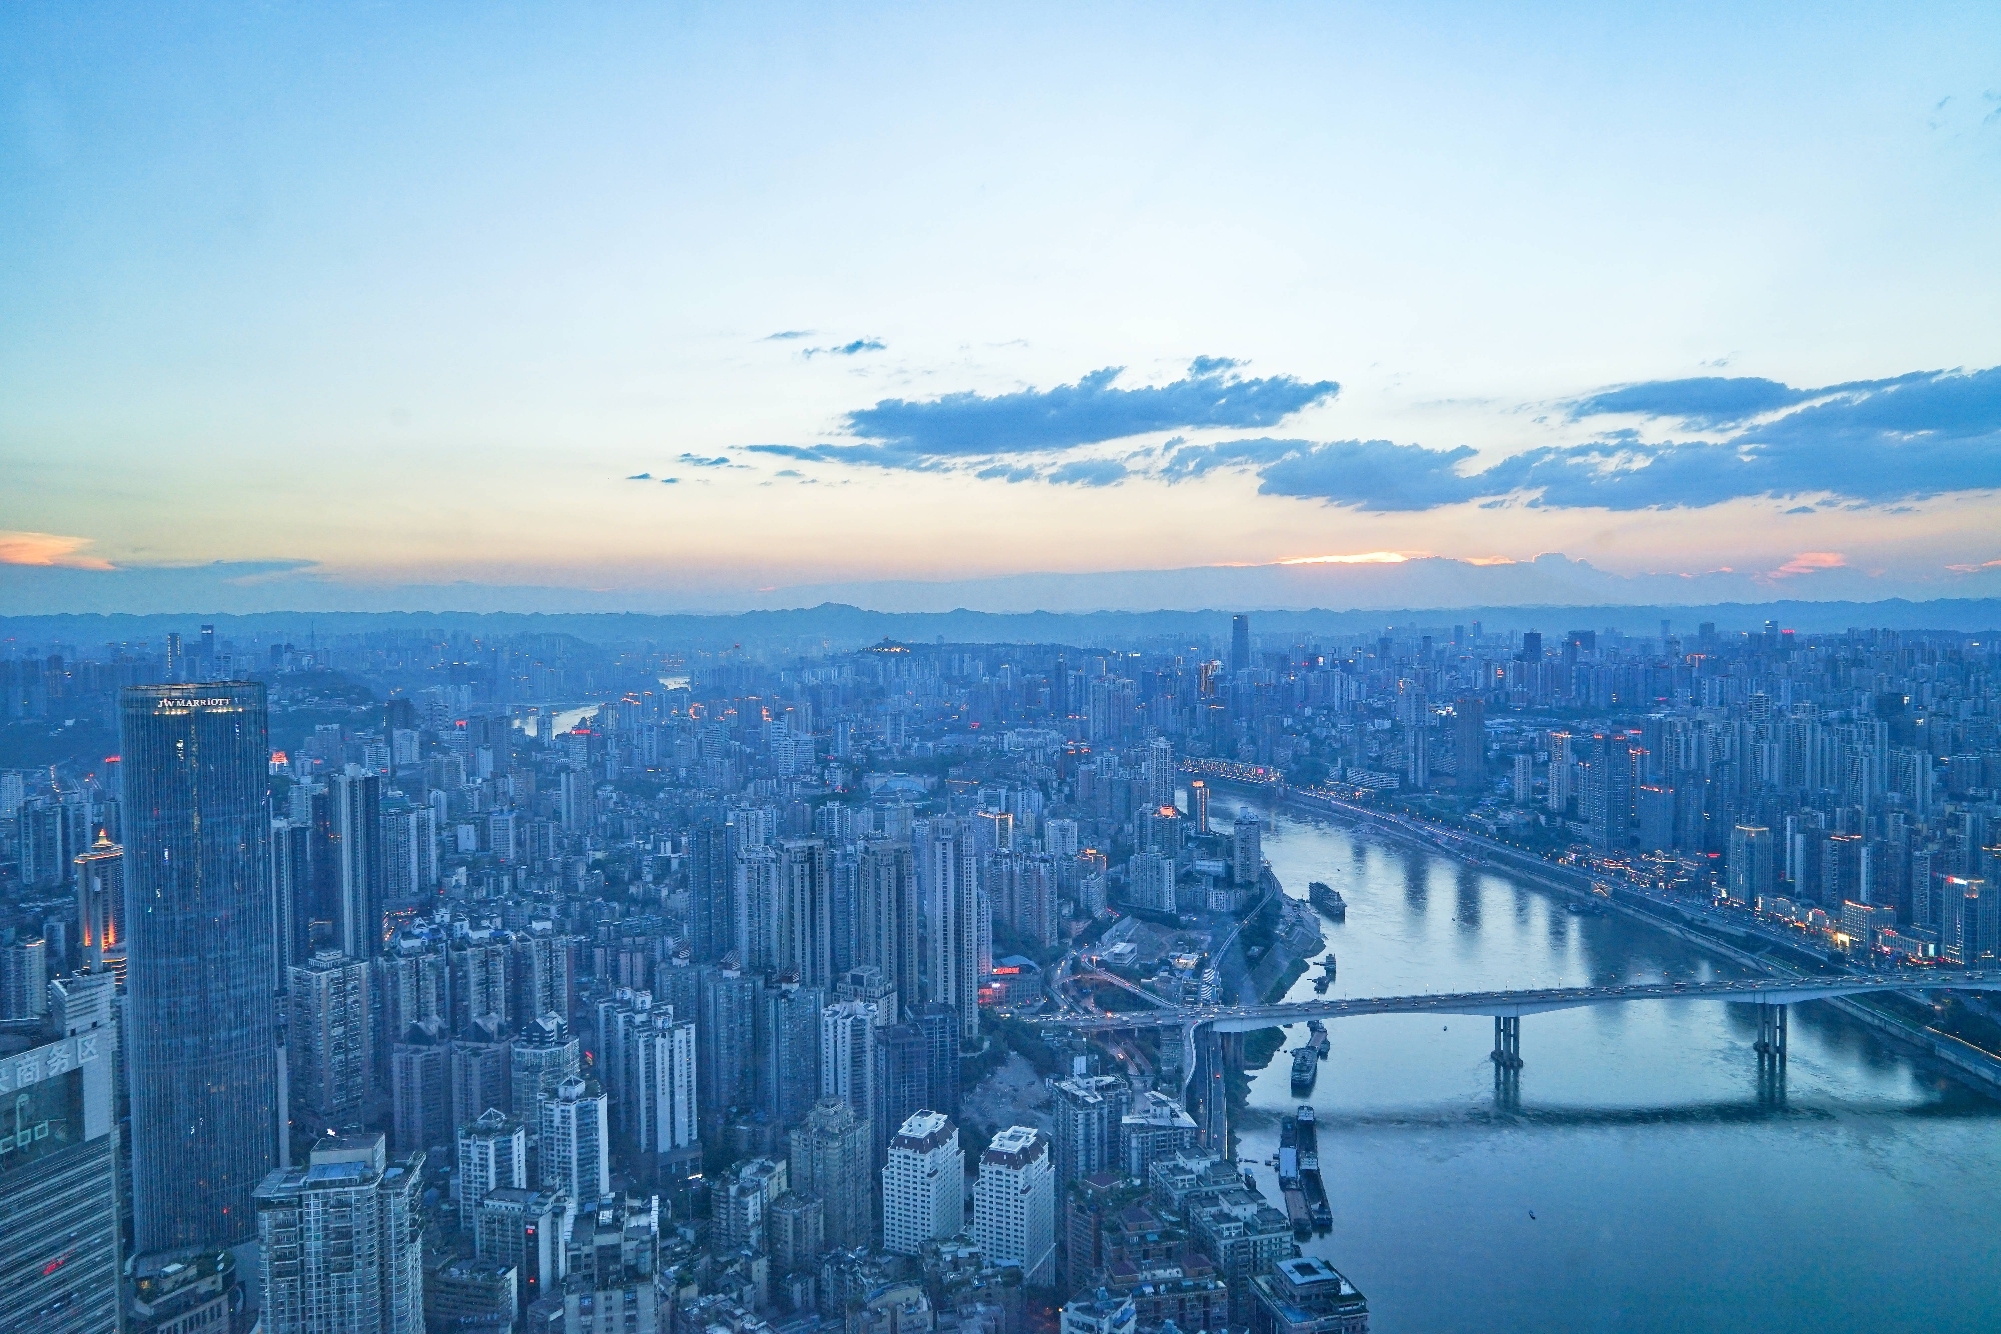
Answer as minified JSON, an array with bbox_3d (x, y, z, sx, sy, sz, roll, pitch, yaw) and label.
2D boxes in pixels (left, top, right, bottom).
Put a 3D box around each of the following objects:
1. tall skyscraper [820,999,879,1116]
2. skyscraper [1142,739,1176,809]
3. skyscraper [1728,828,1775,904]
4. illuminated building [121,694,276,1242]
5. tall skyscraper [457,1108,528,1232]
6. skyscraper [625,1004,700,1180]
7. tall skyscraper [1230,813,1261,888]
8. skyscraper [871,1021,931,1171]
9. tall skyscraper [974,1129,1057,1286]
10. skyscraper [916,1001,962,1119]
[{"bbox_3d":[-106.220,273.070,939.270,34.000,78.770,28.000,-1,2,-2],"label":"tall skyscraper"},{"bbox_3d":[279.200,193.040,2317.530,34.000,136.410,31.000,-2,2,-32],"label":"skyscraper"},{"bbox_3d":[968.400,255.300,1718.400,33.000,100.100,36.000,-1,2,-11],"label":"skyscraper"},{"bbox_3d":[-362.800,134.100,605.800,54.000,251.200,40.000,-2,2,-31],"label":"illuminated building"},{"bbox_3d":[-261.500,258.500,689.100,25.500,58.500,23.000,0,2,10],"label":"tall skyscraper"},{"bbox_3d":[-231.300,291.200,919.700,32.000,104.400,34.000,1,2,42],"label":"skyscraper"},{"bbox_3d":[344.100,253.780,1864.270,31.000,97.030,26.000,-1,2,-20],"label":"tall skyscraper"},{"bbox_3d":[-64.780,278.590,877.430,31.000,90.940,30.000,-1,2,-14],"label":"skyscraper"},{"bbox_3d":[7.210,289.460,723.720,30.500,81.770,40.000,0,2,23],"label":"tall skyscraper"},{"bbox_3d":[-44.810,274.120,921.320,31.000,86.650,30.000,-1,2,-14],"label":"skyscraper"}]

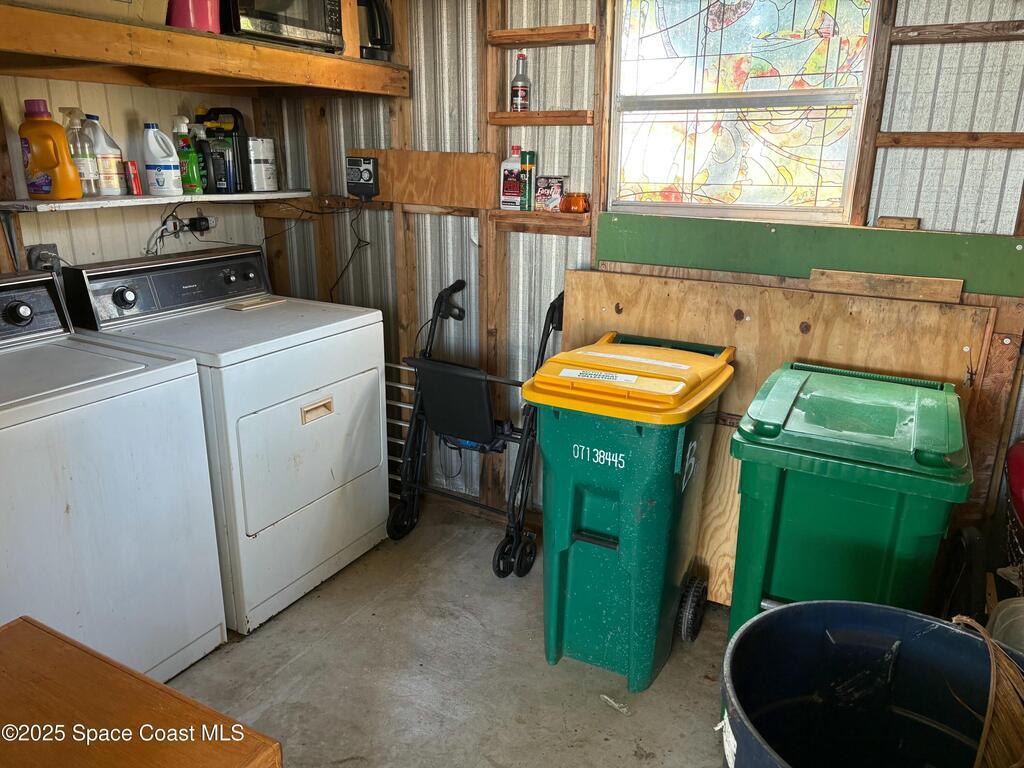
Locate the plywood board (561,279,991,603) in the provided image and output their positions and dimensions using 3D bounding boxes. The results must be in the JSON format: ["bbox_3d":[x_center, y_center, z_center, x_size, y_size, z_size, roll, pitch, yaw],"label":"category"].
[{"bbox_3d":[0.731,0.223,2.520,1.295,1.085,0.025,11,16,30],"label":"plywood board"}]

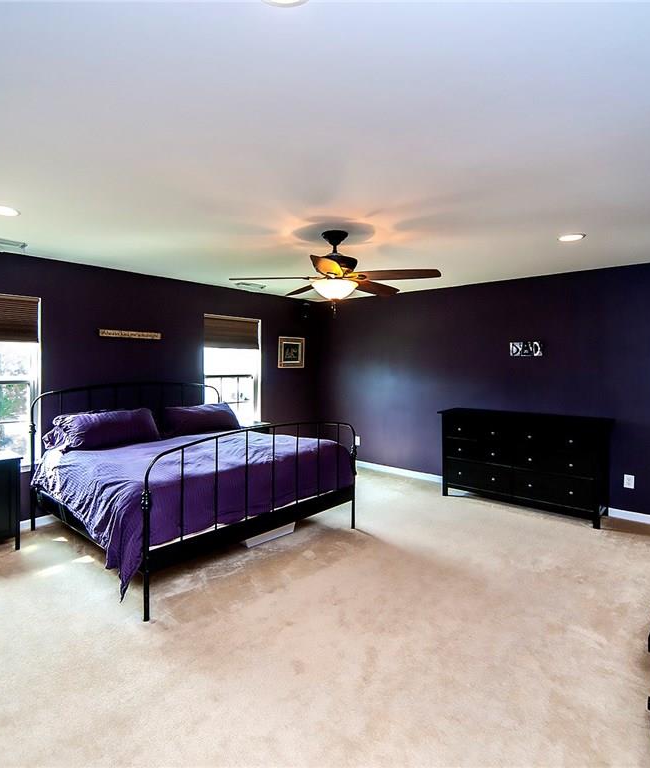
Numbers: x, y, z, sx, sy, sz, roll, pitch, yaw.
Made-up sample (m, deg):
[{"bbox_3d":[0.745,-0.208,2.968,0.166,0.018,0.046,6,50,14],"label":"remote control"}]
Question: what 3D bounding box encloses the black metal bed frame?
[{"bbox_3d":[-1.167,0.655,3.766,2.137,1.300,2.020,2,3,40],"label":"black metal bed frame"}]

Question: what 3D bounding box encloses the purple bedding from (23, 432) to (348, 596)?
[{"bbox_3d":[-1.158,0.851,3.732,1.940,0.670,2.120,2,3,40],"label":"purple bedding"}]

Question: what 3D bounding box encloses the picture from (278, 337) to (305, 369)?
[{"bbox_3d":[-0.486,-0.459,6.169,0.030,0.450,0.520,2,3,41],"label":"picture"}]

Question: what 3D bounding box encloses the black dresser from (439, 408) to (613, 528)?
[{"bbox_3d":[2.065,0.813,4.389,1.609,0.966,0.490,2,3,40],"label":"black dresser"}]

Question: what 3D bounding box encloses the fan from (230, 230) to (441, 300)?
[{"bbox_3d":[0.070,-0.860,3.020,1.520,0.465,1.500,0,2,0],"label":"fan"}]

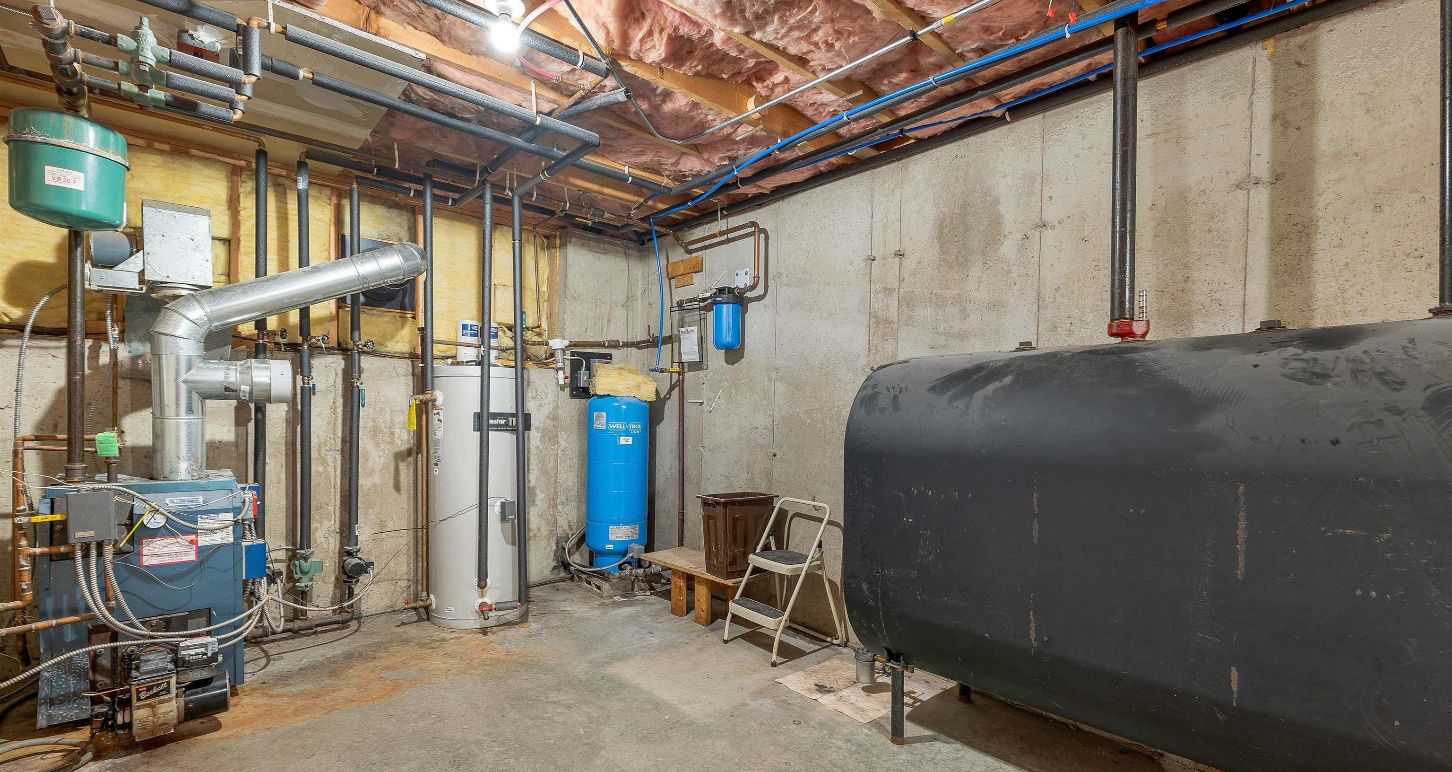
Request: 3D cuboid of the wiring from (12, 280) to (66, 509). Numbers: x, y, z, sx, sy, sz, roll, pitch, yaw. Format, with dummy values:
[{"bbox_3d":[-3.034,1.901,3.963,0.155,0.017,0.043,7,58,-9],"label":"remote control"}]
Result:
[{"bbox_3d":[-2.634,0.048,2.320,0.130,0.860,0.170,1,-1,-42],"label":"wiring"}]

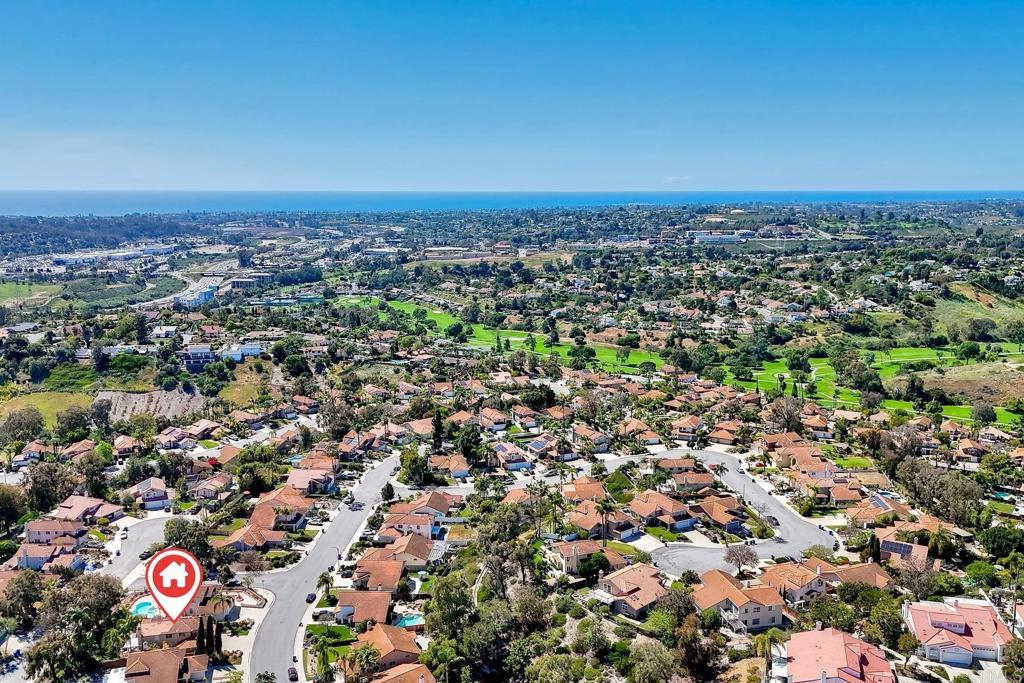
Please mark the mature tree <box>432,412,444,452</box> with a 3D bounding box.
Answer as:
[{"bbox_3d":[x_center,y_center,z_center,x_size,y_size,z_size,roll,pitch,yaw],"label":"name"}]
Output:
[{"bbox_3d":[-26.390,32.550,265.600,4.100,14.660,3.890,0,12,0],"label":"mature tree"}]

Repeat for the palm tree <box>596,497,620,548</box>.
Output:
[{"bbox_3d":[29.500,56.220,228.470,6.590,16.440,5.600,2,12,8],"label":"palm tree"}]

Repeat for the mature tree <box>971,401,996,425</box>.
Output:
[{"bbox_3d":[211.780,31.800,332.380,9.470,10.580,9.000,0,12,0],"label":"mature tree"}]

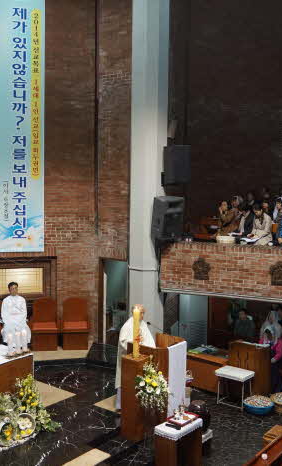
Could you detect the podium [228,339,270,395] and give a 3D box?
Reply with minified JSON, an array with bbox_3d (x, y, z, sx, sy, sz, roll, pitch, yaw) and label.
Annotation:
[{"bbox_3d":[2.186,2.752,11.038,0.680,0.980,0.460,4,6,39],"label":"podium"}]

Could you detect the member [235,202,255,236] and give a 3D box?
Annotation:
[{"bbox_3d":[2.049,-0.021,10.611,0.473,1.152,0.739,4,6,37],"label":"member"}]

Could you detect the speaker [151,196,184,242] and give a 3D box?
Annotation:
[{"bbox_3d":[0.506,-0.258,10.400,0.460,0.740,0.460,-3,15,-37],"label":"speaker"}]

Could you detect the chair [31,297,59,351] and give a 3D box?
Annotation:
[{"bbox_3d":[-1.978,1.889,11.366,0.552,1.005,0.591,0,5,-7],"label":"chair"}]

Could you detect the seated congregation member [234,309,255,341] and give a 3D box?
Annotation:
[{"bbox_3d":[2.145,2.299,11.500,0.500,1.260,0.720,4,5,30],"label":"seated congregation member"}]

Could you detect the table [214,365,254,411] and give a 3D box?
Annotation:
[{"bbox_3d":[1.681,2.755,9.733,0.561,0.542,0.453,5,6,40],"label":"table"}]

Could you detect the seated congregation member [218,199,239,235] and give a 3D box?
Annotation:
[{"bbox_3d":[1.701,-0.030,10.700,0.720,1.200,0.520,-2,6,-31],"label":"seated congregation member"}]

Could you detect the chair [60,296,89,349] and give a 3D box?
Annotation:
[{"bbox_3d":[-1.367,1.893,11.368,0.570,0.950,0.580,0,5,-7],"label":"chair"}]

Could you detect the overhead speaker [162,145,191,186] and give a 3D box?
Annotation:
[{"bbox_3d":[0.689,-1.278,10.271,0.414,0.749,0.424,3,5,21],"label":"overhead speaker"}]

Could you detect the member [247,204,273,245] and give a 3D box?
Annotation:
[{"bbox_3d":[2.148,0.054,9.950,0.700,1.150,0.480,-3,6,-37],"label":"member"}]

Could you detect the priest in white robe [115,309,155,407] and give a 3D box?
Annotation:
[{"bbox_3d":[-0.074,1.960,8.516,0.500,1.690,0.640,4,6,37],"label":"priest in white robe"}]

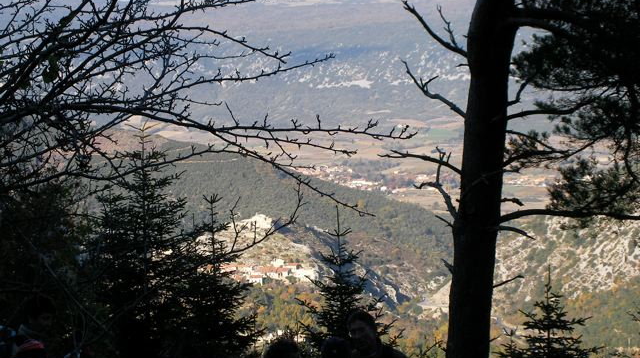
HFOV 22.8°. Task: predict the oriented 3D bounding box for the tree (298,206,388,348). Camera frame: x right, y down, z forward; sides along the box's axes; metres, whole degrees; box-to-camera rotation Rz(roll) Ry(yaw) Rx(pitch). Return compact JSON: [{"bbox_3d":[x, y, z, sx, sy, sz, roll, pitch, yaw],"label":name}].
[{"bbox_3d":[0.190,0.920,13.000,0.820,1.400,0.820,0,7,0],"label":"tree"}]

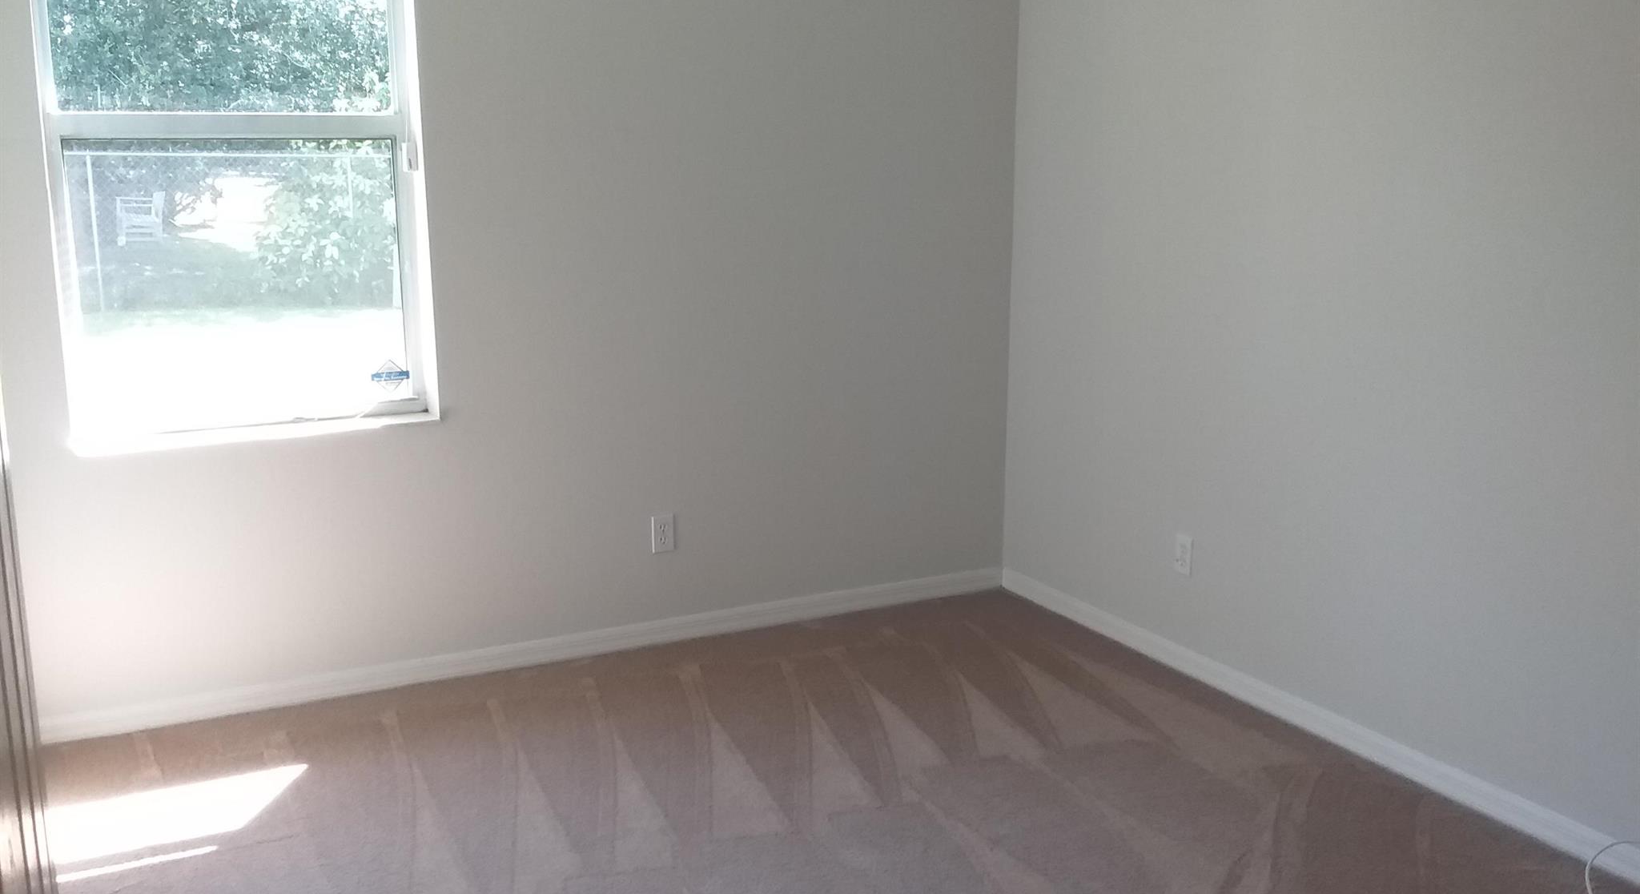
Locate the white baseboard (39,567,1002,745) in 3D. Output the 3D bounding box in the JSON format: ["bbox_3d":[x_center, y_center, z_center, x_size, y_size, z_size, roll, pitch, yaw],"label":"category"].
[{"bbox_3d":[-0.714,0.594,4.463,3.040,0.081,0.016,-6,14,-27],"label":"white baseboard"}]

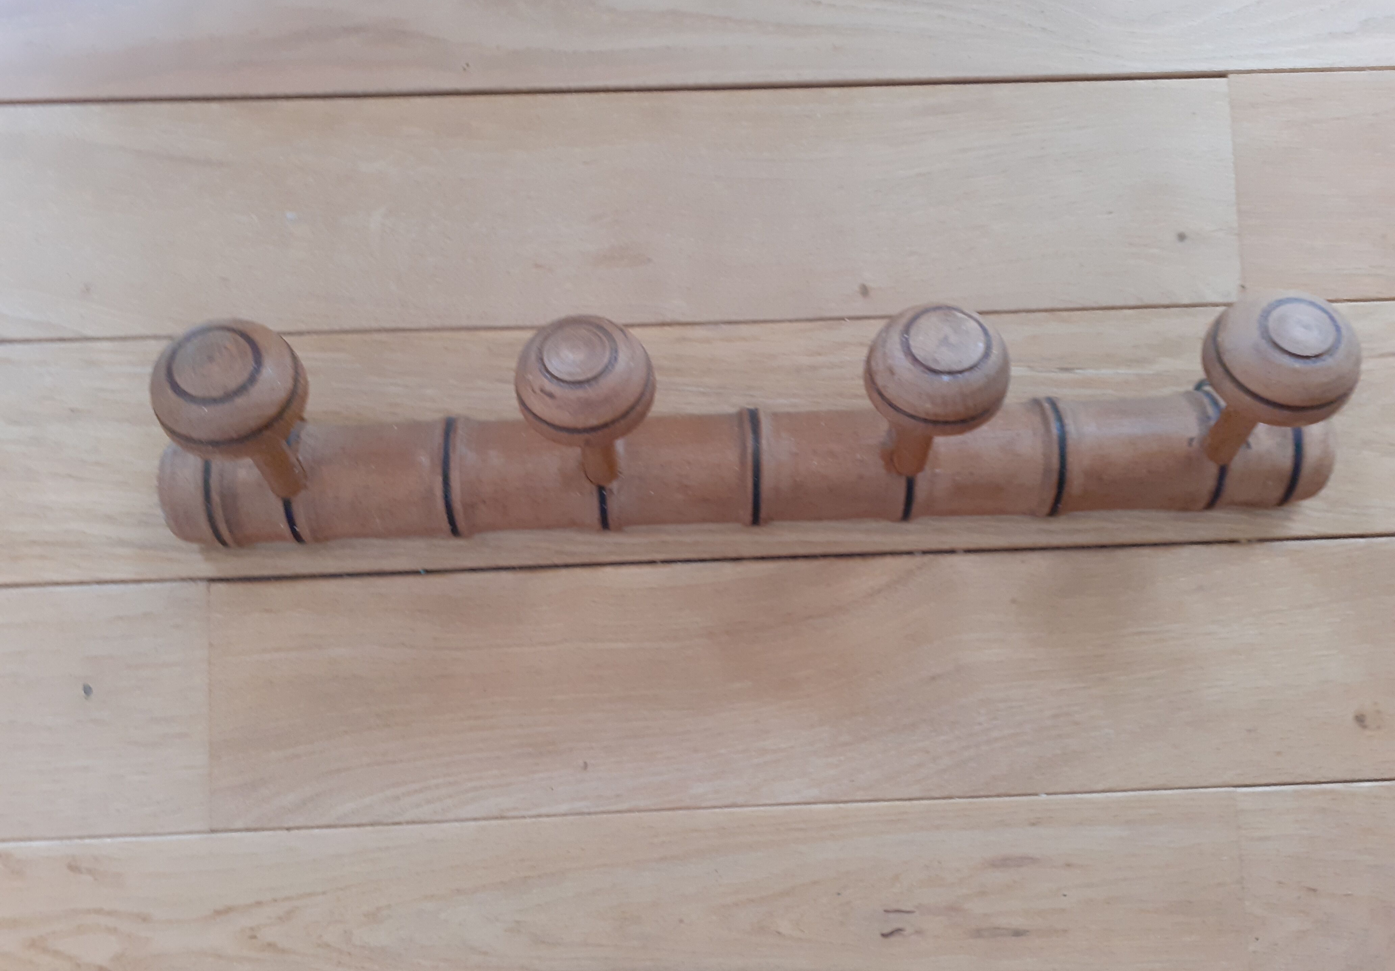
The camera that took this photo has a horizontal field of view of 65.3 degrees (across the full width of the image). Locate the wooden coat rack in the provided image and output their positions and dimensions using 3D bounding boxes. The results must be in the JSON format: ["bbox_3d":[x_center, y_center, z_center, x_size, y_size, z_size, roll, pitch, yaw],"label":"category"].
[{"bbox_3d":[0.023,-0.029,0.476,0.558,0.117,0.092,-2,87,-1],"label":"wooden coat rack"}]

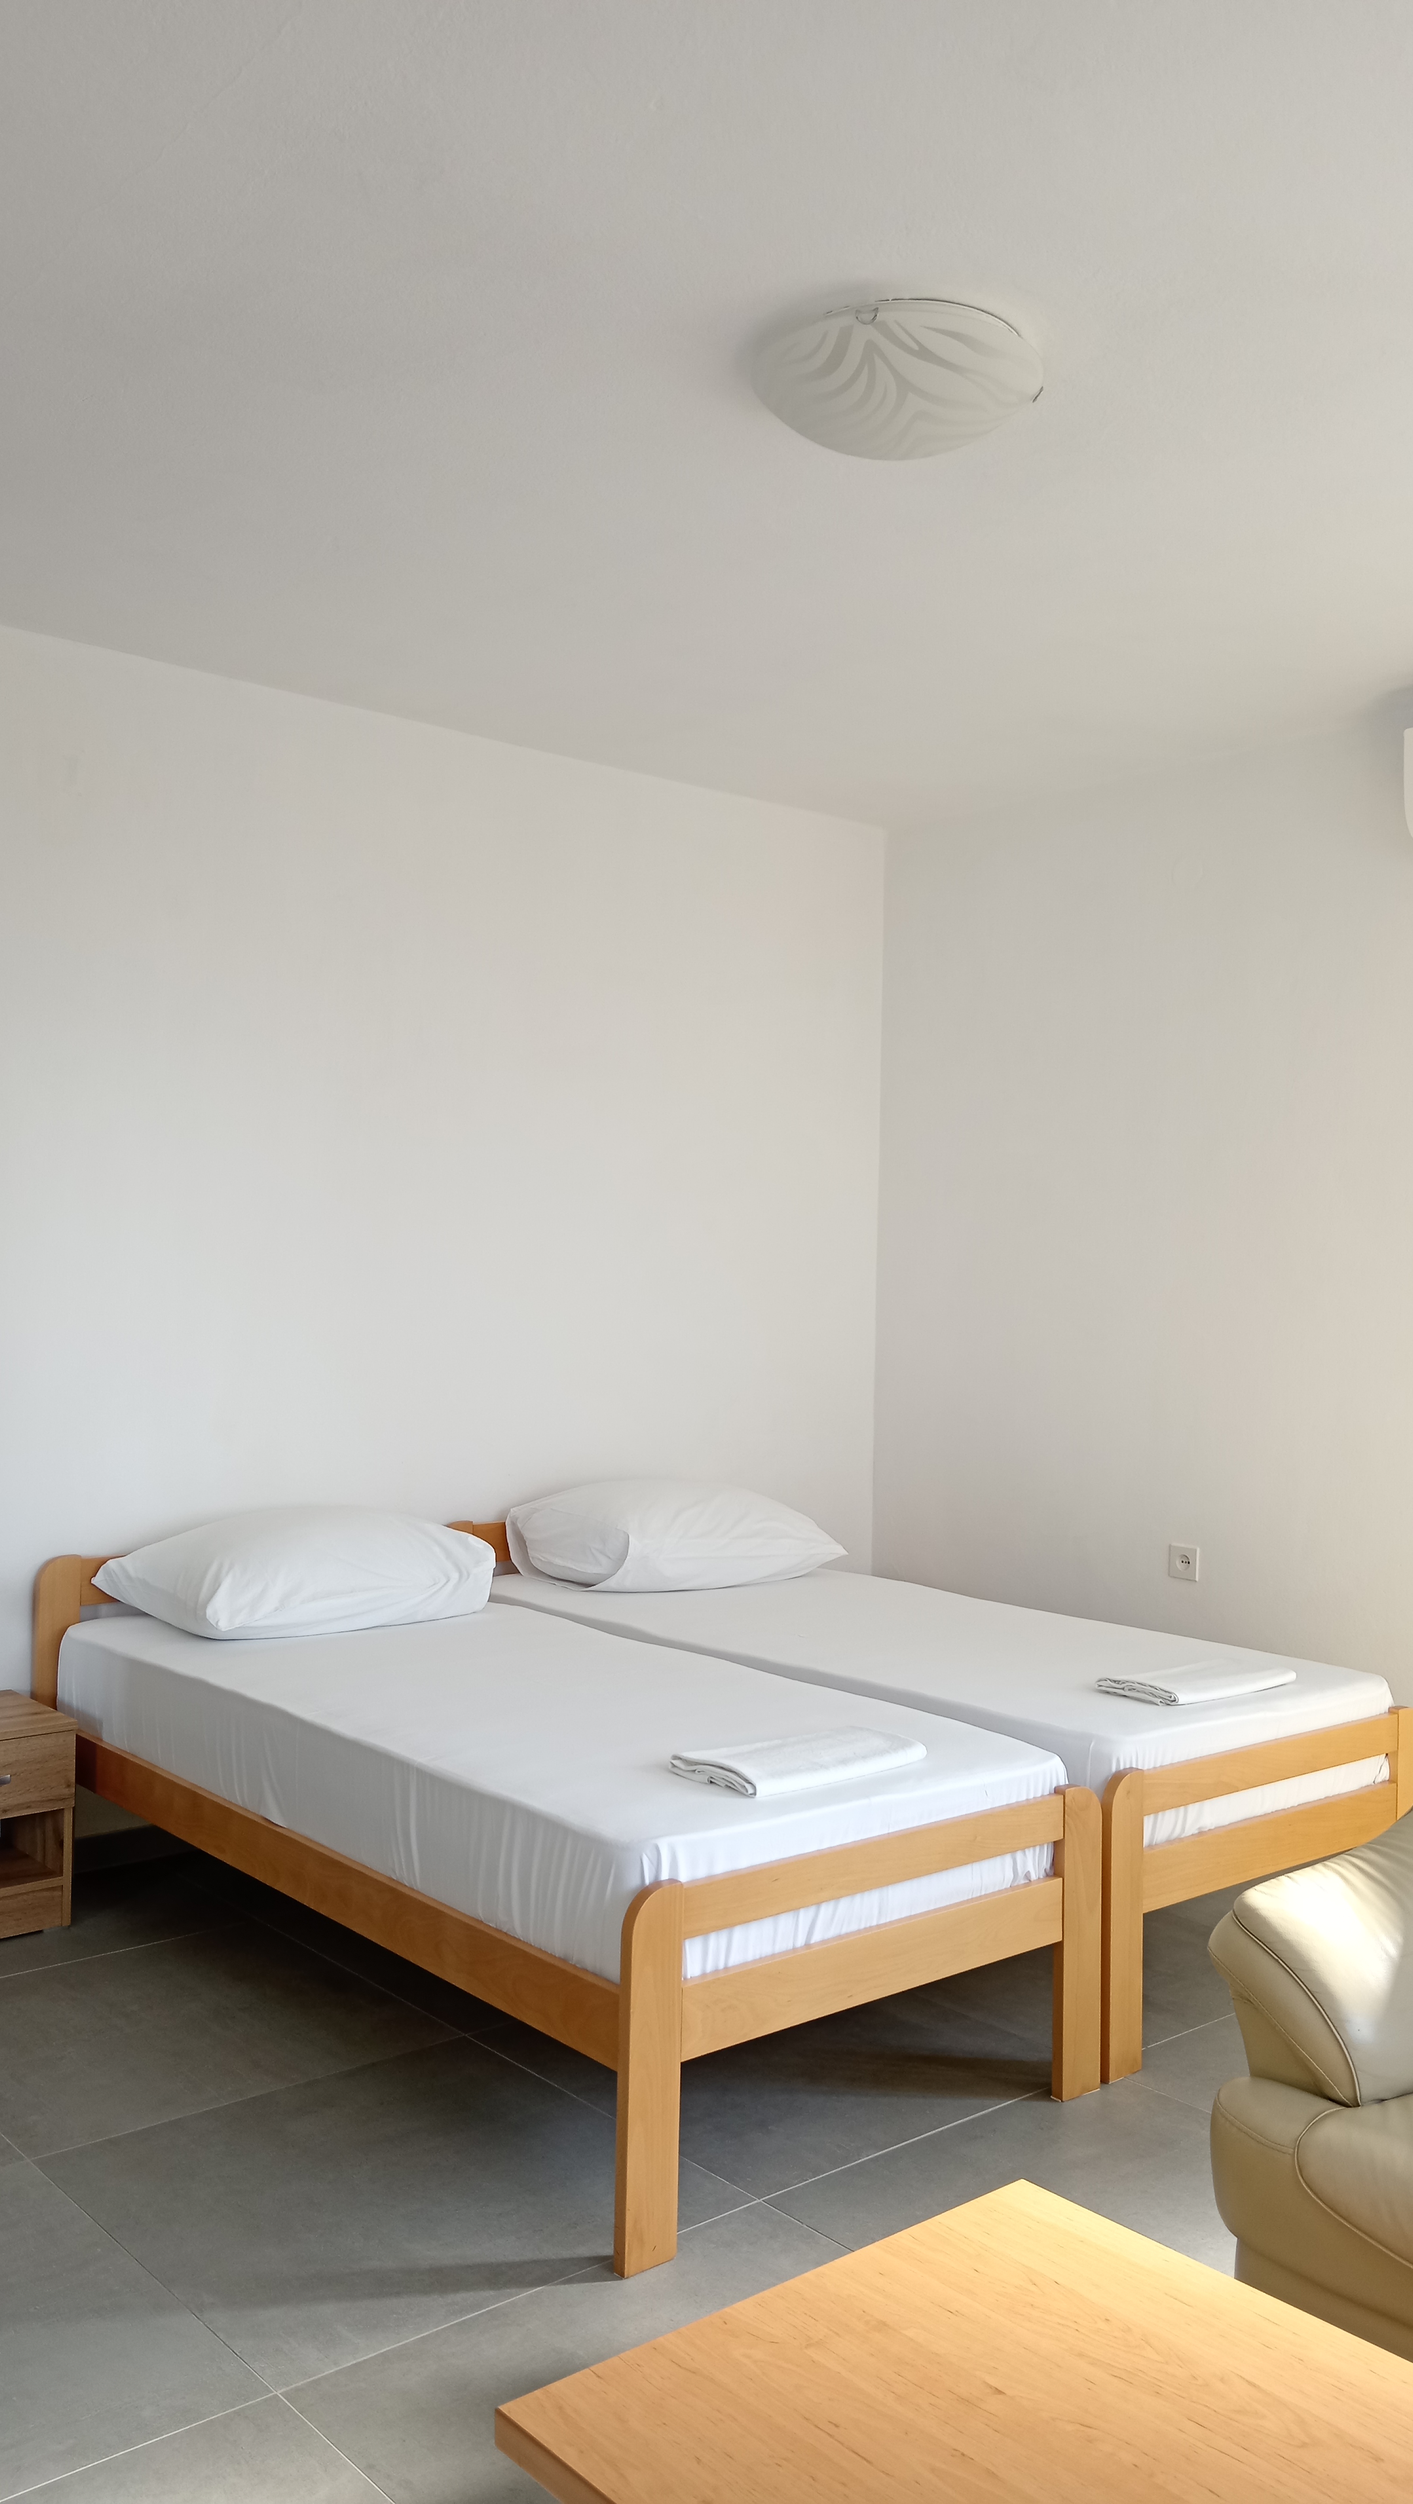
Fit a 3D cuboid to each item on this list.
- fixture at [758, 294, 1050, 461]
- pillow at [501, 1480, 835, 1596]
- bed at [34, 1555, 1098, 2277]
[{"bbox_3d":[0.274,-1.236,2.818,0.419,0.134,0.419,1,0,0],"label":"fixture"},{"bbox_3d":[-0.065,0.688,4.925,0.732,0.230,0.492,1,-1,-40],"label":"pillow"},{"bbox_3d":[-0.390,1.010,3.669,0.983,0.686,2.071,1,-1,-40],"label":"bed"}]

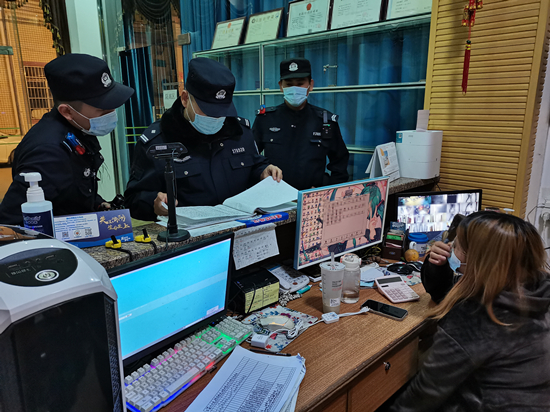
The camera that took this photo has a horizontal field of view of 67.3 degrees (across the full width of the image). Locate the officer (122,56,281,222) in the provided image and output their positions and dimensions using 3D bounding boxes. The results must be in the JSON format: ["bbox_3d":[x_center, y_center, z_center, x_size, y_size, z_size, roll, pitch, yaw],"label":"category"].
[{"bbox_3d":[-0.317,0.187,1.848,0.590,1.660,0.470,-11,17,-38],"label":"officer"}]

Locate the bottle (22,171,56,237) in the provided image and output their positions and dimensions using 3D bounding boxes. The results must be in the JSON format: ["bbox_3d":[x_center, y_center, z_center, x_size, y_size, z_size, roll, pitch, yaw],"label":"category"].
[{"bbox_3d":[-0.604,0.023,1.051,0.081,0.218,0.058,-7,15,-25],"label":"bottle"}]

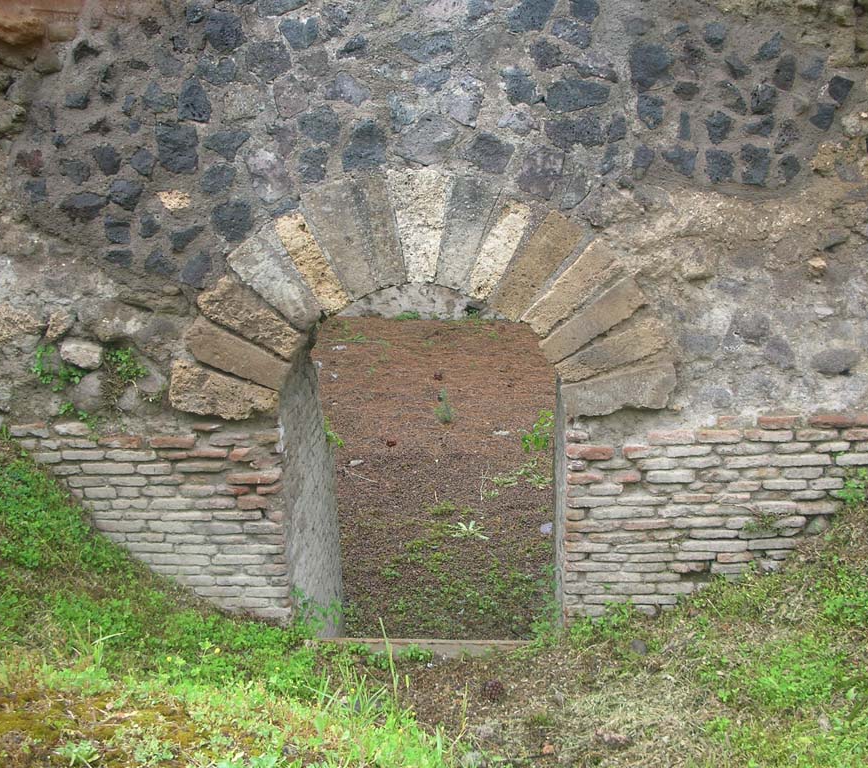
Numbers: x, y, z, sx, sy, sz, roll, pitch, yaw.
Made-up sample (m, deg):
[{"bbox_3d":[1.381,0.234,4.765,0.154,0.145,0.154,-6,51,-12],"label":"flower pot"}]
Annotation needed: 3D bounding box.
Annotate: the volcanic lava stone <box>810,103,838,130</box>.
[{"bbox_3d":[1.681,-1.154,4.468,0.111,0.116,0.100,-1,12,0],"label":"volcanic lava stone"}]

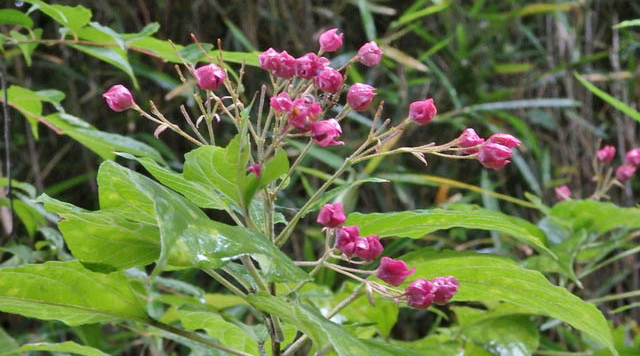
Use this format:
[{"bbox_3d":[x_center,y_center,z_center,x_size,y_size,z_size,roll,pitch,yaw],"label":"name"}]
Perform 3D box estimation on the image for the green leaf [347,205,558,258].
[{"bbox_3d":[0.065,0.026,1.180,0.102,0.020,0.038,5,13,-3],"label":"green leaf"}]

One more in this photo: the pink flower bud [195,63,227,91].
[{"bbox_3d":[-0.053,-0.049,1.150,0.016,0.014,0.015,0,5,0],"label":"pink flower bud"}]

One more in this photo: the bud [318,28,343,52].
[{"bbox_3d":[0.006,-0.076,1.300,0.013,0.015,0.013,41,18,0],"label":"bud"}]

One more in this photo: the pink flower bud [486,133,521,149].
[{"bbox_3d":[0.090,-0.017,1.155,0.017,0.010,0.013,2,5,17],"label":"pink flower bud"}]

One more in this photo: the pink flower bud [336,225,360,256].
[{"bbox_3d":[0.014,0.031,1.150,0.013,0.015,0.014,0,5,0],"label":"pink flower bud"}]

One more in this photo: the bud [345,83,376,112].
[{"bbox_3d":[0.023,-0.045,1.300,0.016,0.014,0.014,-32,0,18],"label":"bud"}]

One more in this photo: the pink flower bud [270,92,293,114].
[{"bbox_3d":[-0.018,-0.036,1.150,0.012,0.011,0.011,0,5,0],"label":"pink flower bud"}]

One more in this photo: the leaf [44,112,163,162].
[{"bbox_3d":[-0.113,-0.021,1.240,0.066,0.016,0.030,20,14,0],"label":"leaf"}]

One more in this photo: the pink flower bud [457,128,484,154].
[{"bbox_3d":[0.082,-0.020,1.300,0.015,0.013,0.013,-27,0,24],"label":"pink flower bud"}]

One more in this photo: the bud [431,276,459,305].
[{"bbox_3d":[0.068,0.061,1.280,0.015,0.014,0.014,-27,0,24],"label":"bud"}]

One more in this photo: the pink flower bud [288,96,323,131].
[{"bbox_3d":[-0.007,-0.031,1.150,0.017,0.017,0.017,-1,5,-11],"label":"pink flower bud"}]

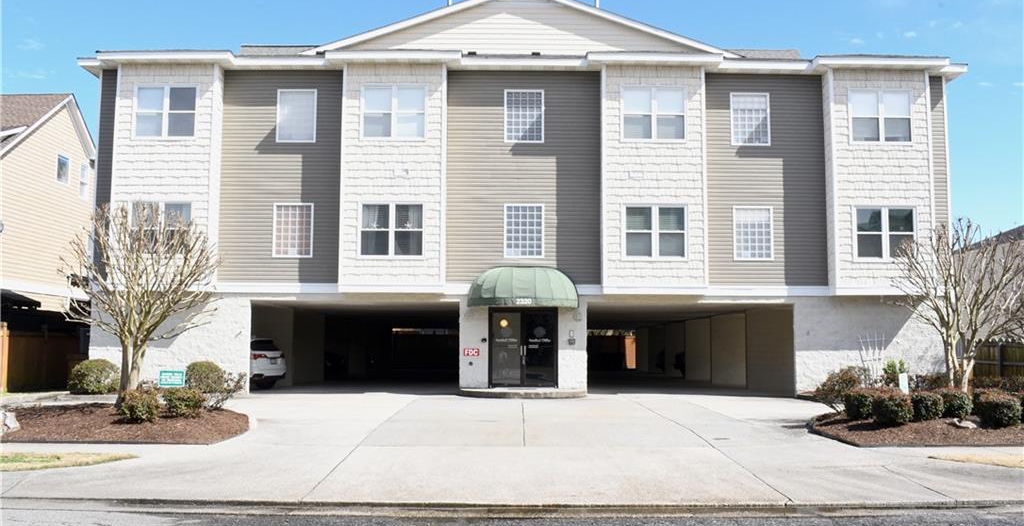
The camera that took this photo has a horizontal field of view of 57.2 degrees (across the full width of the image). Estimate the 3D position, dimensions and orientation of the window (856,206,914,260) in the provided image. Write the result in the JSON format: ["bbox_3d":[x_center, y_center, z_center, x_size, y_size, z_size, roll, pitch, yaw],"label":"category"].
[{"bbox_3d":[10.199,-0.831,25.641,1.584,1.433,0.130,0,-6,0],"label":"window"}]

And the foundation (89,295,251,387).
[{"bbox_3d":[-9.459,2.183,26.064,4.474,2.642,0.350,0,-6,0],"label":"foundation"}]

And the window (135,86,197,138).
[{"bbox_3d":[-9.344,-4.054,25.350,1.680,1.476,0.130,0,-6,-1],"label":"window"}]

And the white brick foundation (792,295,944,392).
[{"bbox_3d":[9.706,2.232,25.589,4.187,2.726,0.400,0,-6,-1],"label":"white brick foundation"}]

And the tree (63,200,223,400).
[{"bbox_3d":[-8.796,0.983,22.217,3.694,4.739,3.400,0,-6,0],"label":"tree"}]

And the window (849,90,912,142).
[{"bbox_3d":[10.026,-3.976,25.543,1.734,1.488,0.130,0,-6,-1],"label":"window"}]

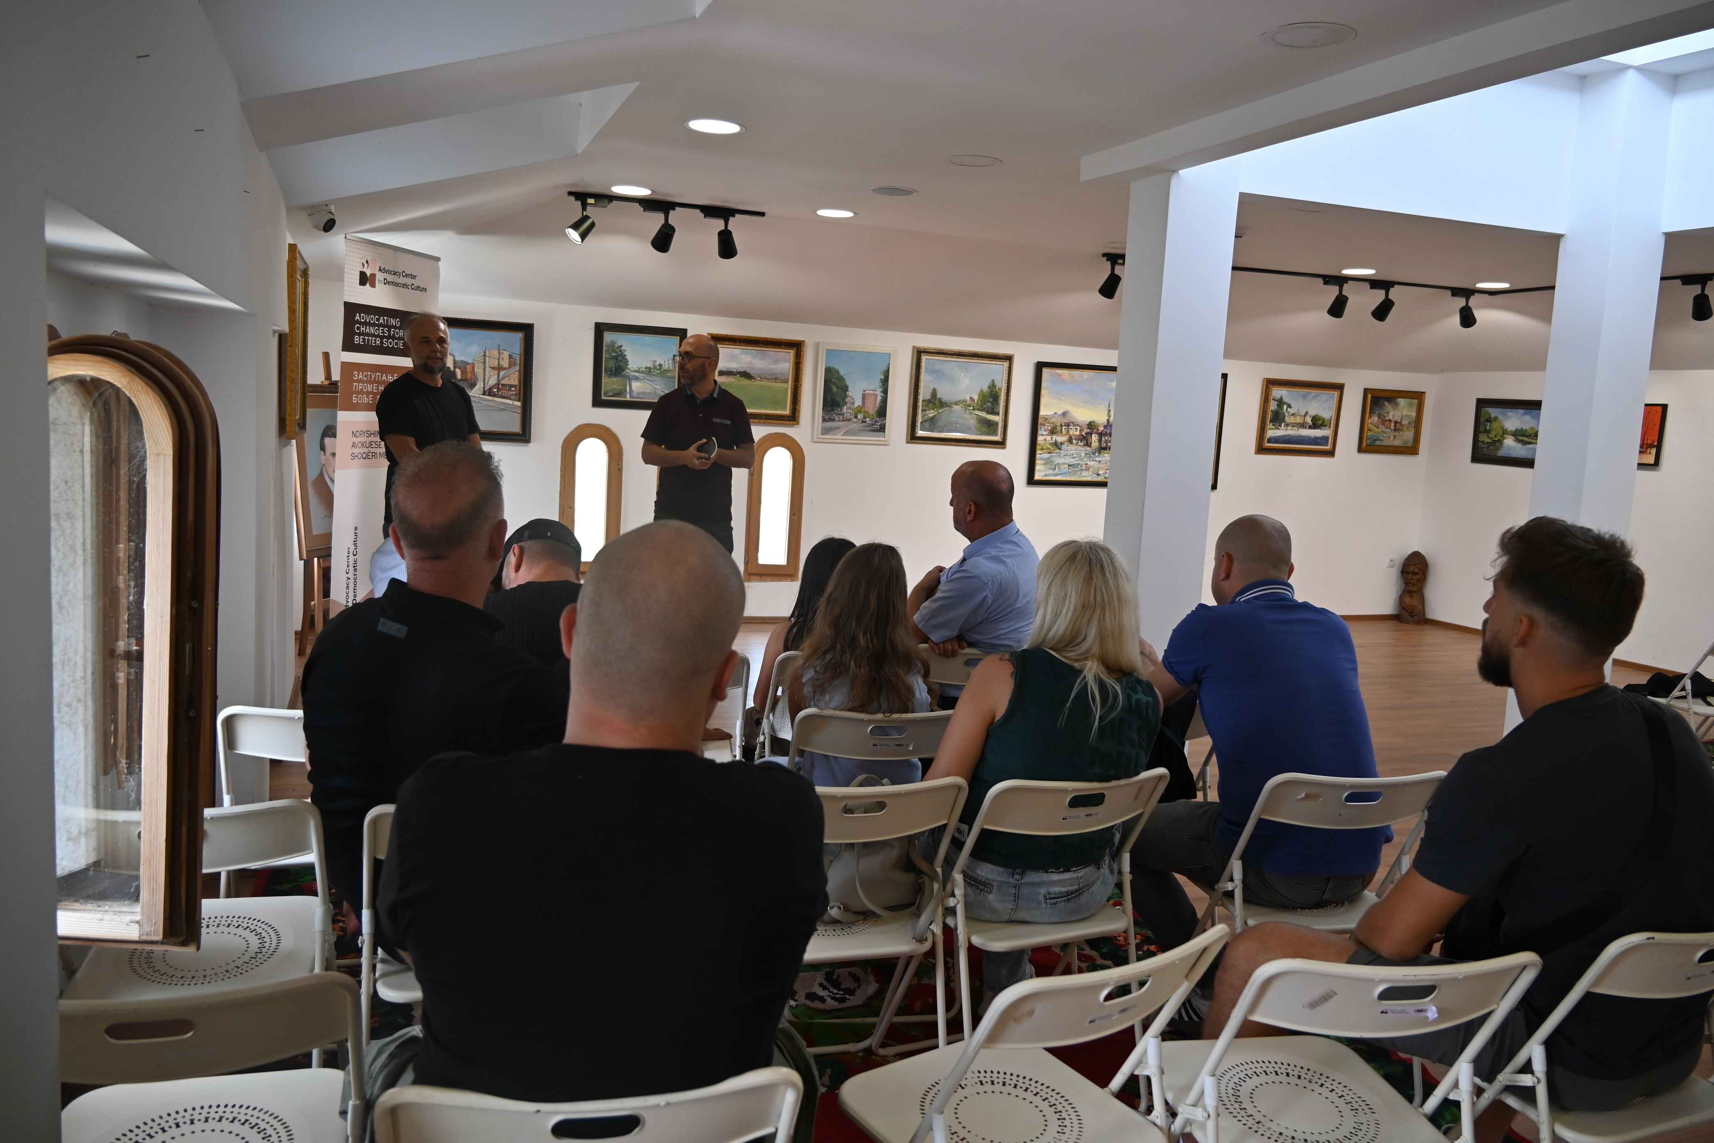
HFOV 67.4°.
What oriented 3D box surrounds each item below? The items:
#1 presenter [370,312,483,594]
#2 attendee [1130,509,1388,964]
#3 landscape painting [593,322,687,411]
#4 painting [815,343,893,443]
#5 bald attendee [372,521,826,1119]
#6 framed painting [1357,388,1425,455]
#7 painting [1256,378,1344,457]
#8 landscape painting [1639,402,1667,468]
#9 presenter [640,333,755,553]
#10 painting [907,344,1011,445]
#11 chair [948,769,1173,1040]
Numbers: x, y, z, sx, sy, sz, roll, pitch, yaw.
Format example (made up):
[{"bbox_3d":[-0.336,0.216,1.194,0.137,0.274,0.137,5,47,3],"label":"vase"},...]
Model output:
[{"bbox_3d":[-1.702,-0.117,5.102,0.500,1.800,0.320,-3,9,-44],"label":"presenter"},{"bbox_3d":[0.885,0.508,3.085,0.550,1.320,0.740,1,7,-21],"label":"attendee"},{"bbox_3d":[-1.436,-1.353,8.550,0.615,0.557,0.040,1,7,-20],"label":"landscape painting"},{"bbox_3d":[-0.016,-1.211,8.811,0.572,0.667,0.040,1,7,-21],"label":"painting"},{"bbox_3d":[-0.335,0.586,1.647,0.550,1.360,0.800,2,7,-11],"label":"bald attendee"},{"bbox_3d":[4.639,-1.295,11.152,0.680,0.545,0.050,1,7,-23],"label":"framed painting"},{"bbox_3d":[3.491,-1.201,10.117,0.770,0.585,0.050,1,7,-21],"label":"painting"},{"bbox_3d":[5.635,-0.999,9.367,0.035,0.441,0.500,1,7,-20],"label":"landscape painting"},{"bbox_3d":[-0.763,-0.218,6.042,0.520,1.771,0.400,3,7,1],"label":"presenter"},{"bbox_3d":[0.735,-1.221,9.084,0.780,0.670,0.050,1,7,-21],"label":"painting"},{"bbox_3d":[0.358,0.776,2.835,0.455,0.785,0.460,0,8,-27],"label":"chair"}]

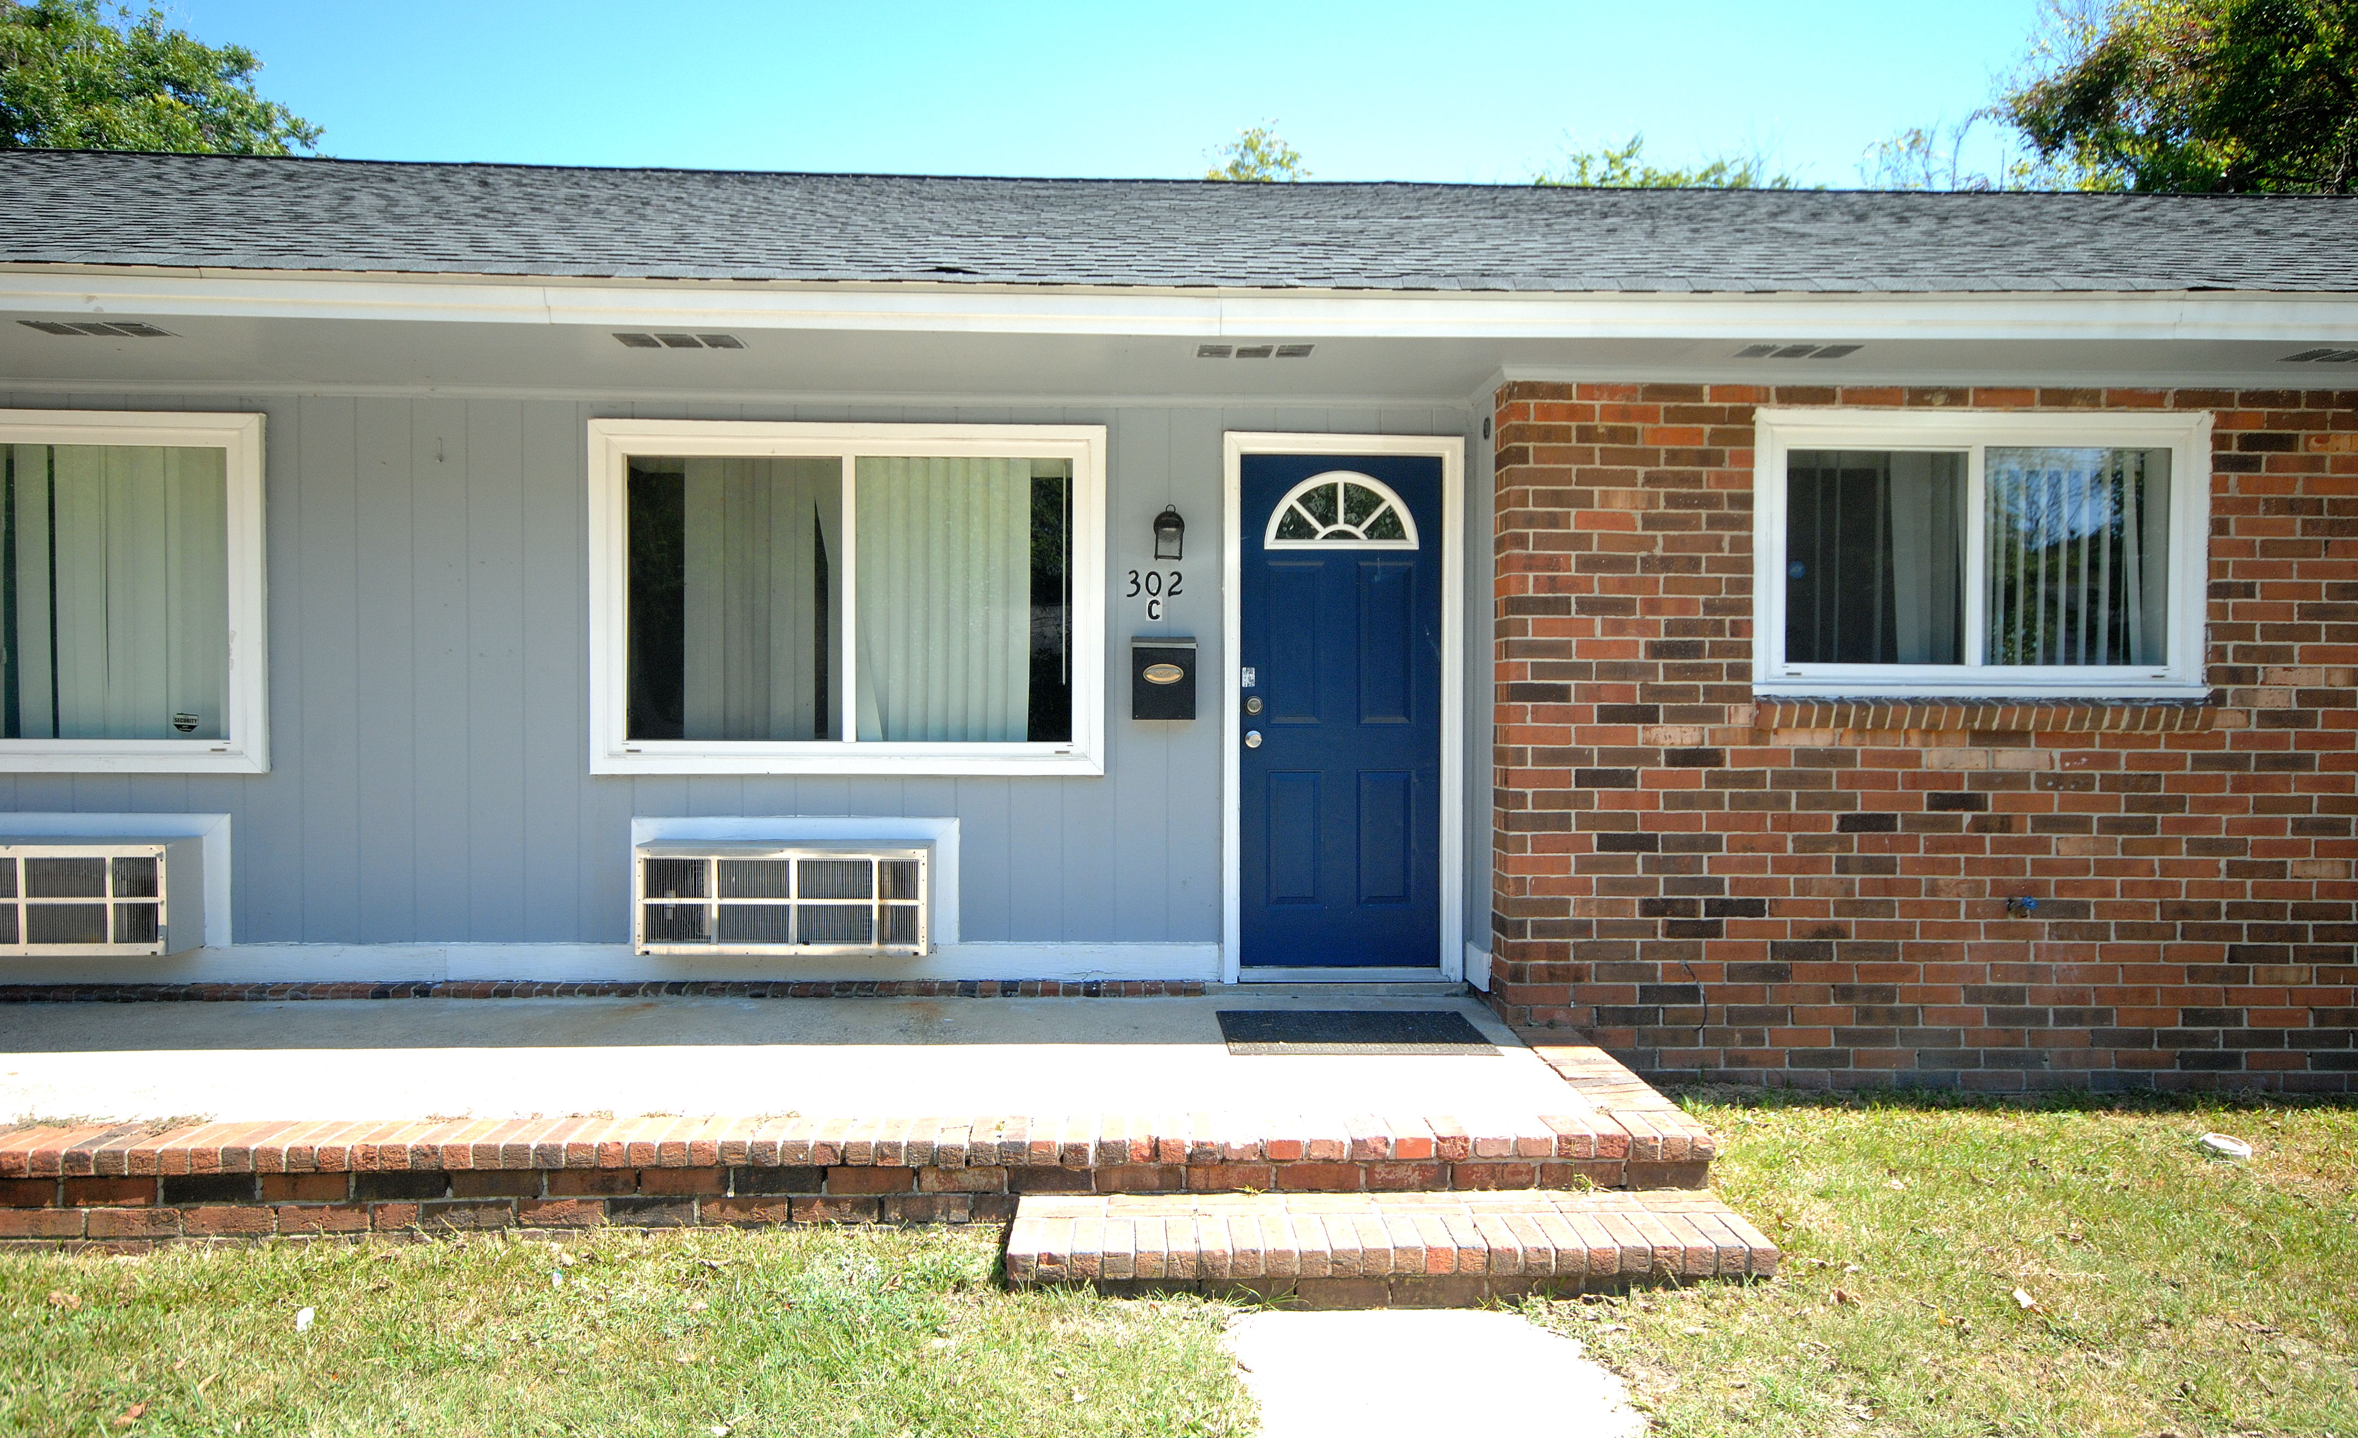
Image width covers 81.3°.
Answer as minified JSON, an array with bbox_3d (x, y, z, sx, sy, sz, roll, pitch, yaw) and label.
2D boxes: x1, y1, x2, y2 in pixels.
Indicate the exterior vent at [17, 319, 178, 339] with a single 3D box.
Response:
[{"bbox_3d":[-3.428,-1.244,4.385,0.383,0.020,0.207,0,1,-2],"label":"exterior vent"}]

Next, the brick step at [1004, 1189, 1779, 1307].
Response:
[{"bbox_3d":[0.512,1.345,3.473,1.853,0.150,0.388,0,1,-2],"label":"brick step"}]

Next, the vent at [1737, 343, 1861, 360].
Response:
[{"bbox_3d":[2.066,-1.237,4.611,0.383,0.020,0.207,0,1,-2],"label":"vent"}]

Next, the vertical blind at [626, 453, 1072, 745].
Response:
[{"bbox_3d":[-1.276,-0.461,5.343,1.772,1.168,0.101,0,1,-2],"label":"vertical blind"}]

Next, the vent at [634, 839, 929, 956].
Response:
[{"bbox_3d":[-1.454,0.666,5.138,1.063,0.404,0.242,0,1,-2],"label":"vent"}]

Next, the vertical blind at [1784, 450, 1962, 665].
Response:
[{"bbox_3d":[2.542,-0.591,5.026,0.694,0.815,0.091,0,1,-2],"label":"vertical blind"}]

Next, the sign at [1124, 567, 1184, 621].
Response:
[{"bbox_3d":[-0.094,-0.475,5.279,0.226,0.208,0.018,0,1,-2],"label":"sign"}]

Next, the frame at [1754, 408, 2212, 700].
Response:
[{"bbox_3d":[2.886,-0.588,4.944,1.700,1.016,0.101,0,1,-2],"label":"frame"}]

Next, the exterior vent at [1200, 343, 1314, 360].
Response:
[{"bbox_3d":[0.262,-1.240,4.621,0.383,0.020,0.207,0,1,-2],"label":"exterior vent"}]

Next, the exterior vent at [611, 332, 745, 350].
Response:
[{"bbox_3d":[-1.631,-1.238,4.501,0.383,0.020,0.207,0,1,-2],"label":"exterior vent"}]

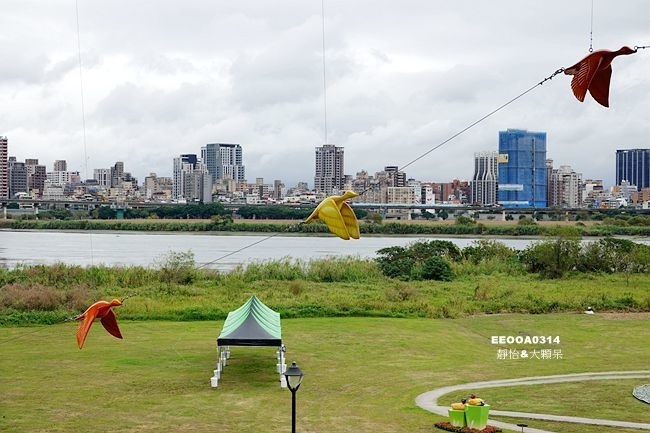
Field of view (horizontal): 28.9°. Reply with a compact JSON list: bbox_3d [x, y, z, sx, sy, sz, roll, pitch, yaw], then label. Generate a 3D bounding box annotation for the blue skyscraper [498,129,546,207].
[{"bbox_3d":[212.825,-48.615,1365.000,45.000,91.000,32.000,0,0,-9],"label":"blue skyscraper"}]

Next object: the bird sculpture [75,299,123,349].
[{"bbox_3d":[-5.319,2.541,30.000,1.550,1.100,1.250,-12,-6,31],"label":"bird sculpture"}]

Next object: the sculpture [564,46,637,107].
[{"bbox_3d":[5.545,-2.772,25.200,1.550,1.100,1.250,-12,-6,31],"label":"sculpture"}]

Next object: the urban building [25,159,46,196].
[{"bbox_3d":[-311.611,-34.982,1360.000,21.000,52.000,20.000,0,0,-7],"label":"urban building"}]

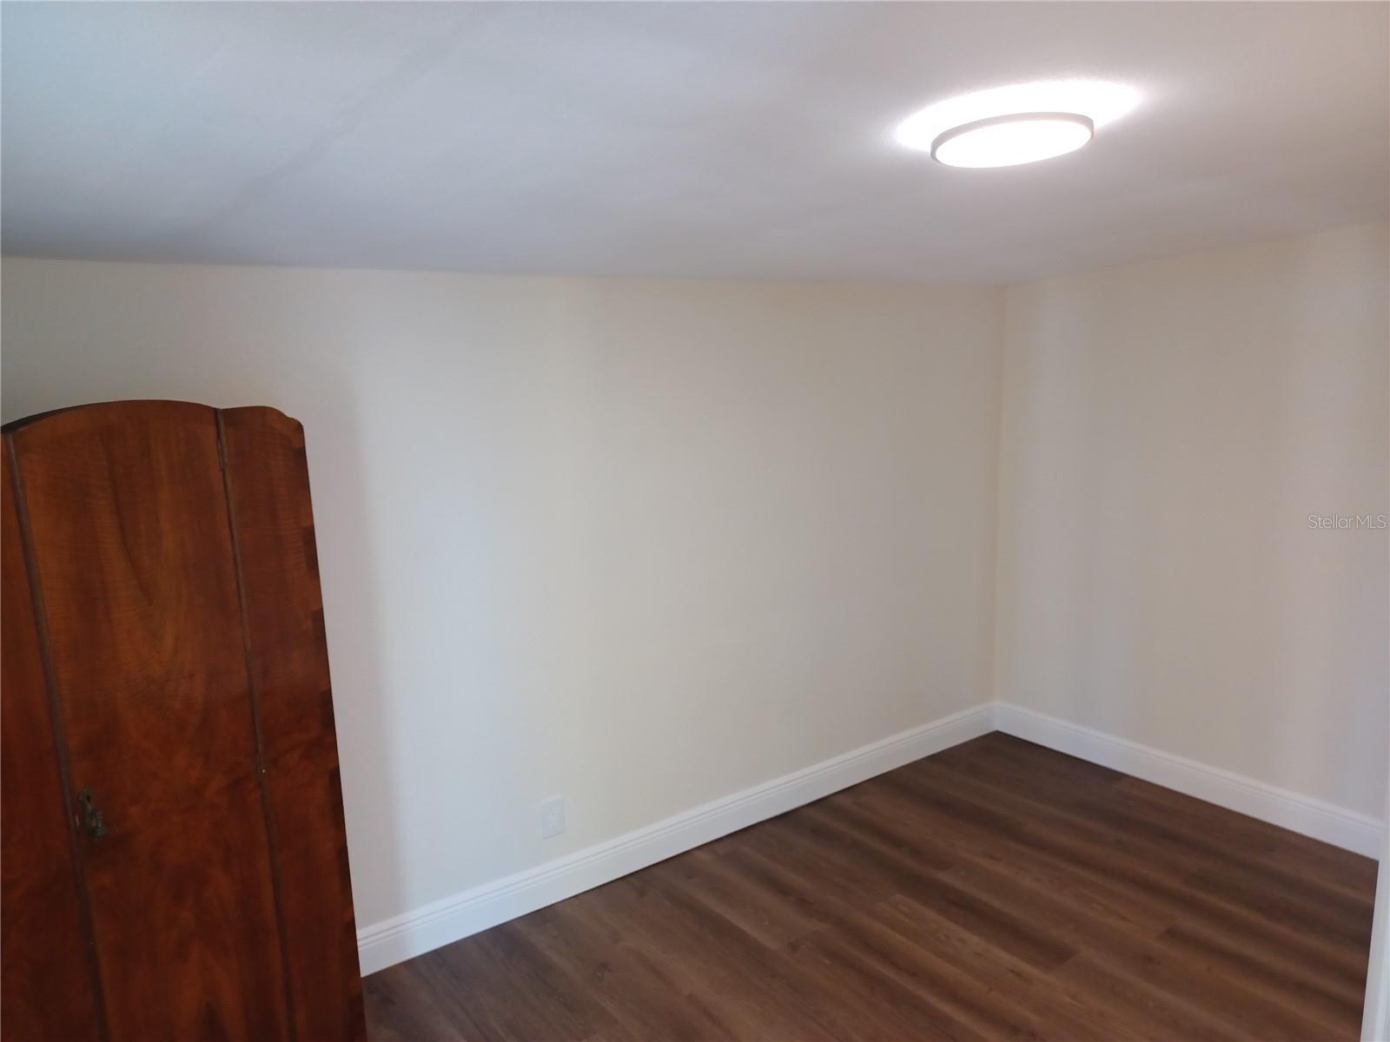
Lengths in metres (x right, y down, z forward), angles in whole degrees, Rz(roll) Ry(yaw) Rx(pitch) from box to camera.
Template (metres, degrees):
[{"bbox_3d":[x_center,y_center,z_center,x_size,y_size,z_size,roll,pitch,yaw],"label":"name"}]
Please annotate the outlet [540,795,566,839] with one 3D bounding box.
[{"bbox_3d":[-0.409,0.860,2.911,0.071,0.115,0.010,-9,12,-36],"label":"outlet"}]

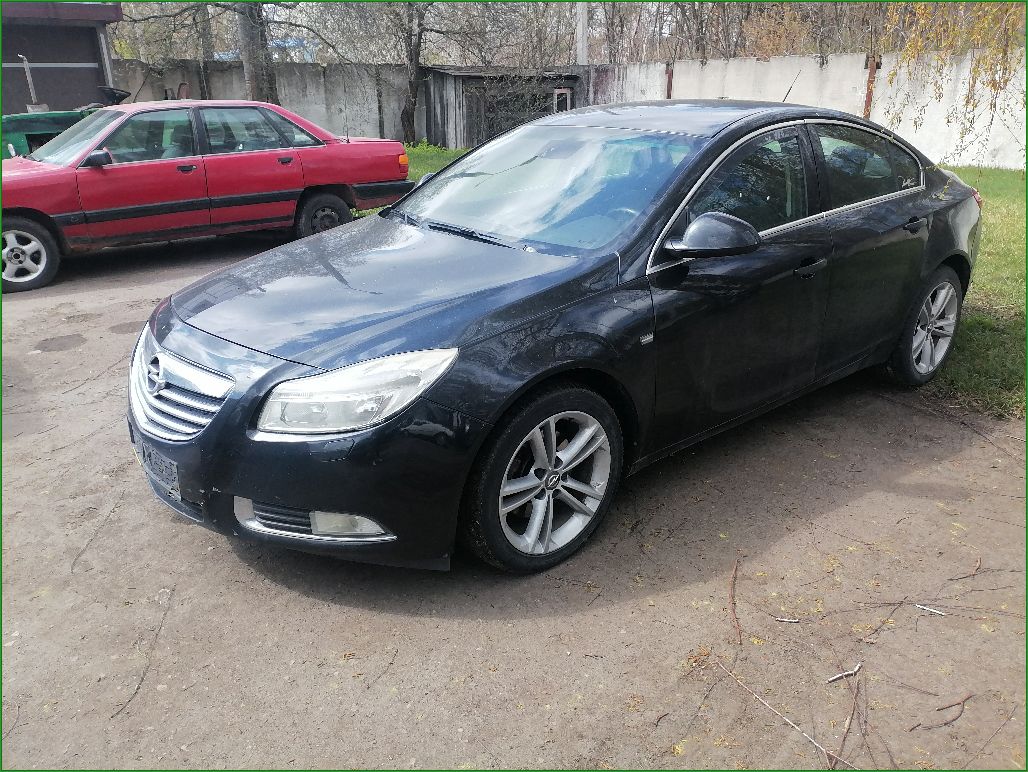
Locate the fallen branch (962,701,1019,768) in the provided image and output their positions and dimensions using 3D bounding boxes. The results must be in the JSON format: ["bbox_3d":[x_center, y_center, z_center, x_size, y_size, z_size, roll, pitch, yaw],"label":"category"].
[{"bbox_3d":[1.204,0.879,1.941,0.332,0.010,0.013,-17,25,-36],"label":"fallen branch"}]

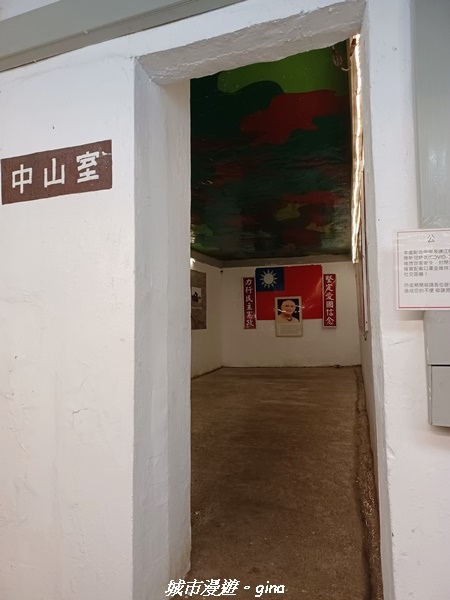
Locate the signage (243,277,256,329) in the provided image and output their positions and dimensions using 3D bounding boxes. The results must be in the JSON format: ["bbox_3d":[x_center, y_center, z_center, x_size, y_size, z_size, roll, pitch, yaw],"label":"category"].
[{"bbox_3d":[0.594,0.081,10.413,0.287,1.242,0.030,-2,-3,15],"label":"signage"}]

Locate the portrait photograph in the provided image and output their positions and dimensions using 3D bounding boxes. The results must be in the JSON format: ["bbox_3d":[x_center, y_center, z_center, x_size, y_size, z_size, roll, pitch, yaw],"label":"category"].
[{"bbox_3d":[1.498,0.400,10.143,0.621,0.930,0.030,-2,-3,15],"label":"portrait photograph"}]

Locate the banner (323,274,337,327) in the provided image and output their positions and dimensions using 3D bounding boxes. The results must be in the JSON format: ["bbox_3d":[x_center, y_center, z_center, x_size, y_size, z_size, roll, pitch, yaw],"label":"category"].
[{"bbox_3d":[2.405,0.023,9.928,0.275,1.223,0.030,-2,-3,15],"label":"banner"}]

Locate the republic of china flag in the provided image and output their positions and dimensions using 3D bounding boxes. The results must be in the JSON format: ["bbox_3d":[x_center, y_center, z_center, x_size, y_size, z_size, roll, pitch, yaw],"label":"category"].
[{"bbox_3d":[1.503,-0.157,10.196,1.534,1.239,0.020,-2,-3,15],"label":"republic of china flag"}]

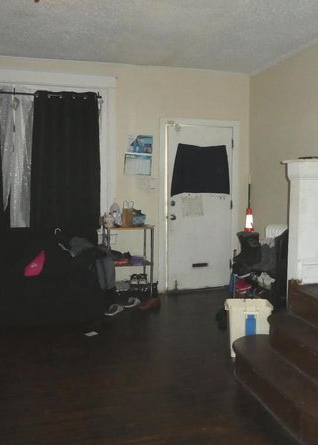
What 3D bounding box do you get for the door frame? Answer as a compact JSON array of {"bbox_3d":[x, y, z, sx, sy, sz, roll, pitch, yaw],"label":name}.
[{"bbox_3d":[0.503,-0.195,5.206,1.035,2.153,0.120,-1,6,-15],"label":"door frame"}]

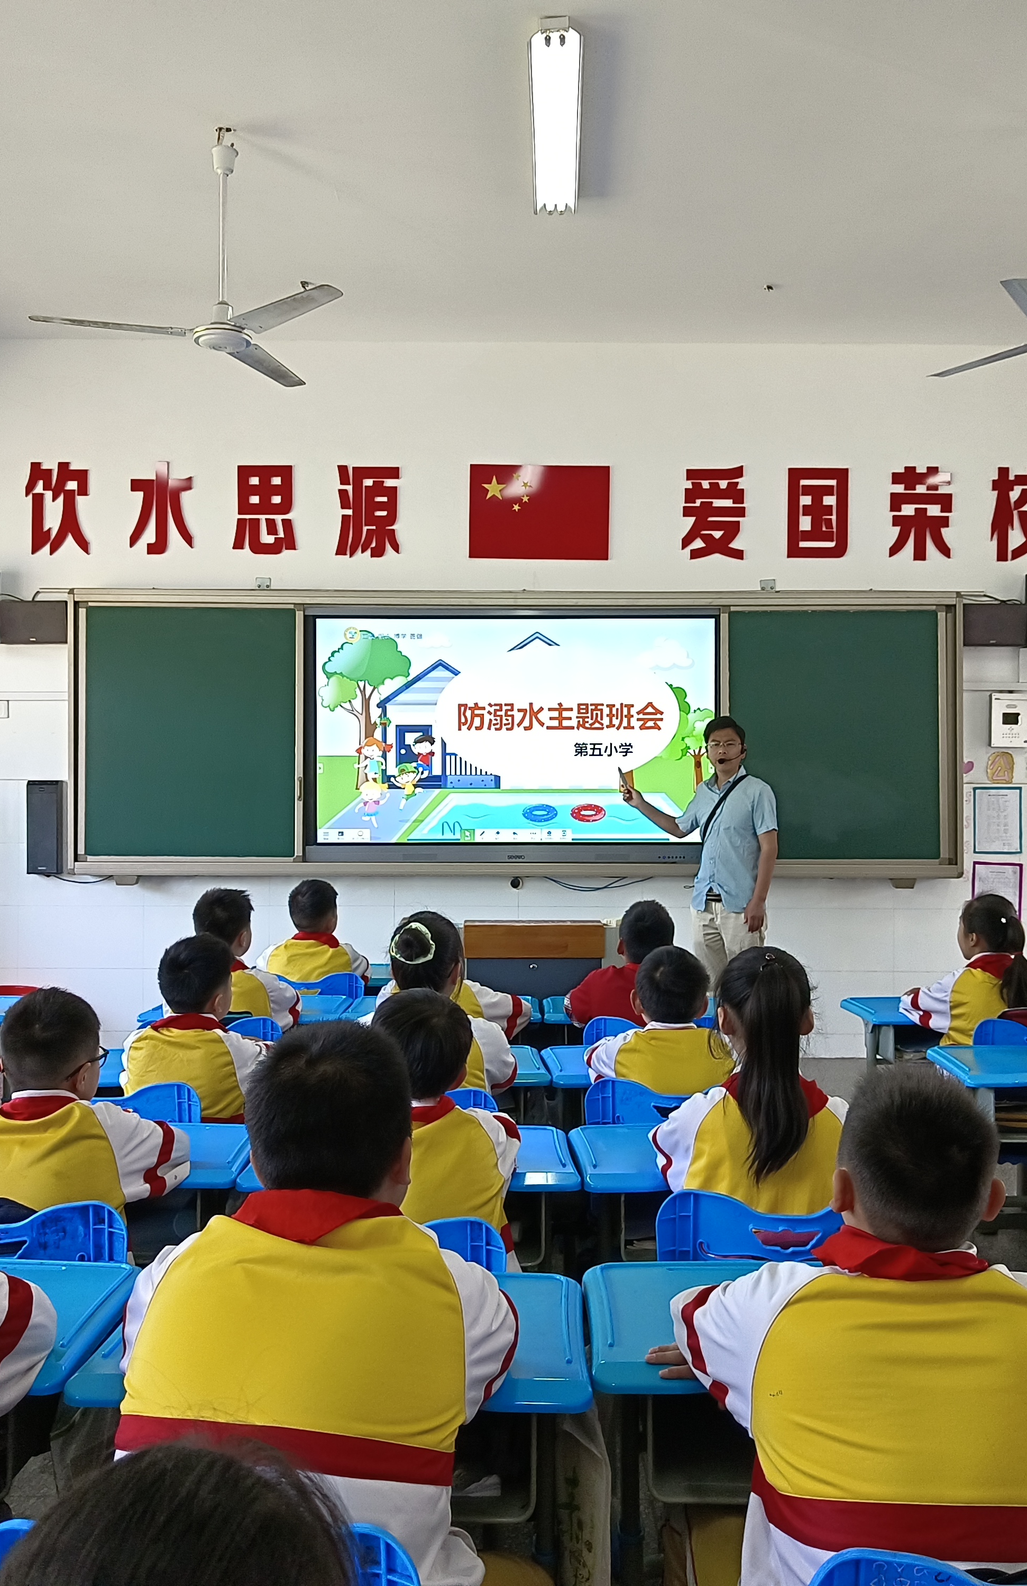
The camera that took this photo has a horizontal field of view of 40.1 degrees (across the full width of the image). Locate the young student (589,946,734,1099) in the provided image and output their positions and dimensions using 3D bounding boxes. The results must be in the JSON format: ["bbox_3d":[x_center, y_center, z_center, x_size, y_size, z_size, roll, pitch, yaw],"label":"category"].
[{"bbox_3d":[0.335,0.825,3.140,0.400,0.990,0.580,0,0,0],"label":"young student"}]

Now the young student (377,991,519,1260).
[{"bbox_3d":[-0.145,0.817,2.461,0.400,0.970,0.560,0,0,6],"label":"young student"}]

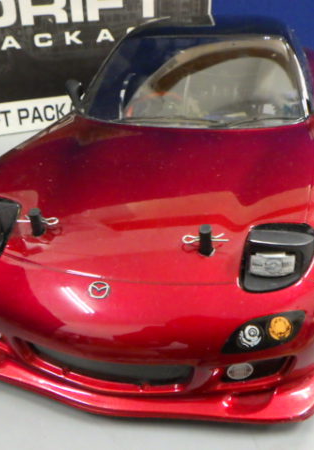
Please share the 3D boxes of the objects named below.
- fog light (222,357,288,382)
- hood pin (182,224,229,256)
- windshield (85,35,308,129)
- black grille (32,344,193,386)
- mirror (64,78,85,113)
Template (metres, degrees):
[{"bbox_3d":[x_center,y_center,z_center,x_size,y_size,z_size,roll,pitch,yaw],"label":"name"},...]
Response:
[{"bbox_3d":[0.040,0.060,0.203,0.027,0.009,0.007,-3,26,-1],"label":"fog light"},{"bbox_3d":[0.020,0.006,0.199,0.020,0.013,0.007,5,28,15],"label":"hood pin"},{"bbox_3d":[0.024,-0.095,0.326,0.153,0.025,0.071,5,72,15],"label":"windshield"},{"bbox_3d":[-0.021,0.061,0.214,0.076,0.015,0.013,5,28,15],"label":"black grille"},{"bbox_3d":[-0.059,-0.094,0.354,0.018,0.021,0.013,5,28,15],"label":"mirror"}]

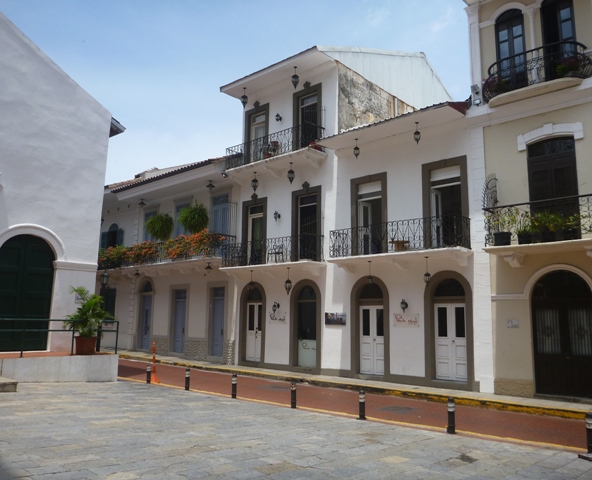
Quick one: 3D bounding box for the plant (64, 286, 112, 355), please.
[{"bbox_3d":[-6.907,2.682,17.312,1.420,2.200,1.400,-7,-12,41],"label":"plant"}]

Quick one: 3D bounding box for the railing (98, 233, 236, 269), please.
[{"bbox_3d":[-6.393,0.673,24.279,9.400,0.950,1.100,-7,-12,43],"label":"railing"}]

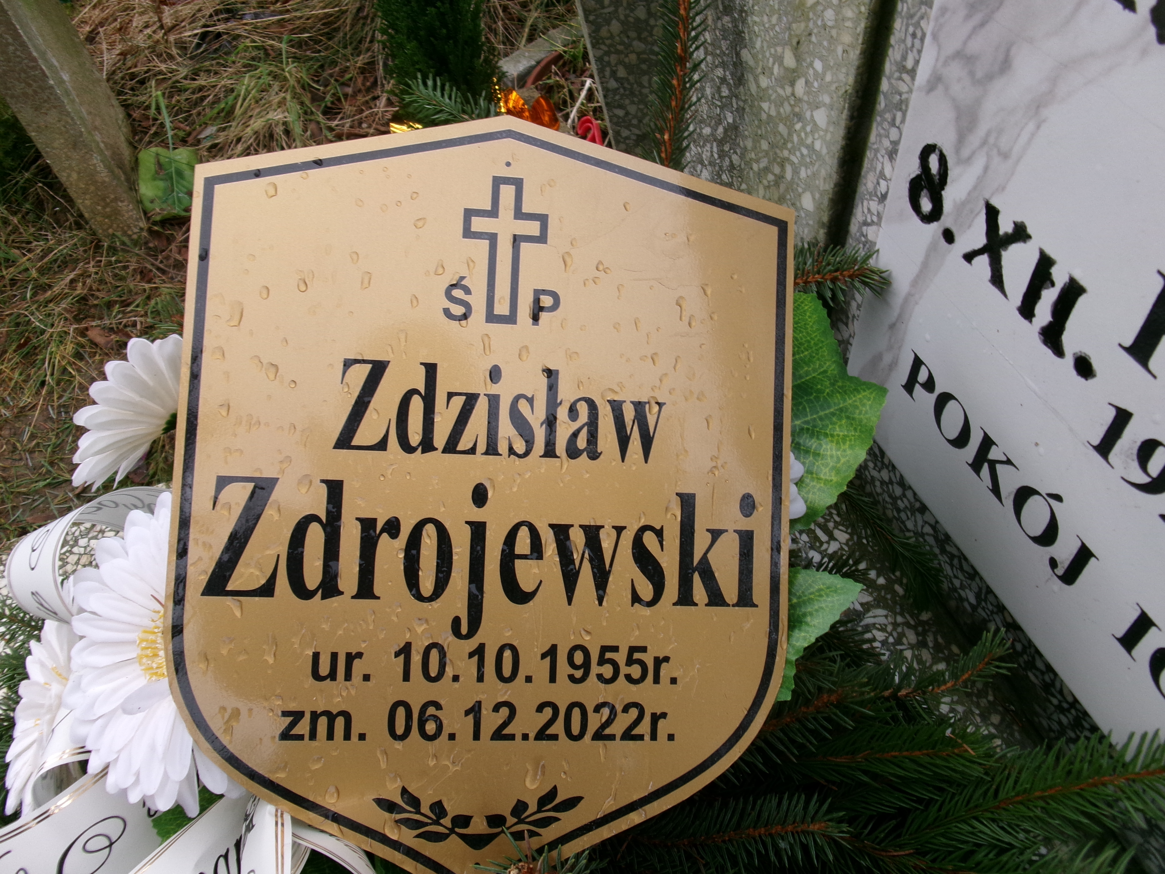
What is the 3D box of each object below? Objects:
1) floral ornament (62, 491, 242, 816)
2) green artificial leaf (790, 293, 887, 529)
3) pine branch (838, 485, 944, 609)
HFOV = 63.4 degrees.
[{"bbox_3d":[-0.141,0.074,0.325,0.112,0.040,0.114,22,102,22],"label":"floral ornament"},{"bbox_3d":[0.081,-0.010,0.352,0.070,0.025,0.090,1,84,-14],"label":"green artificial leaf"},{"bbox_3d":[0.136,0.048,0.420,0.028,0.085,0.042,-8,44,50],"label":"pine branch"}]

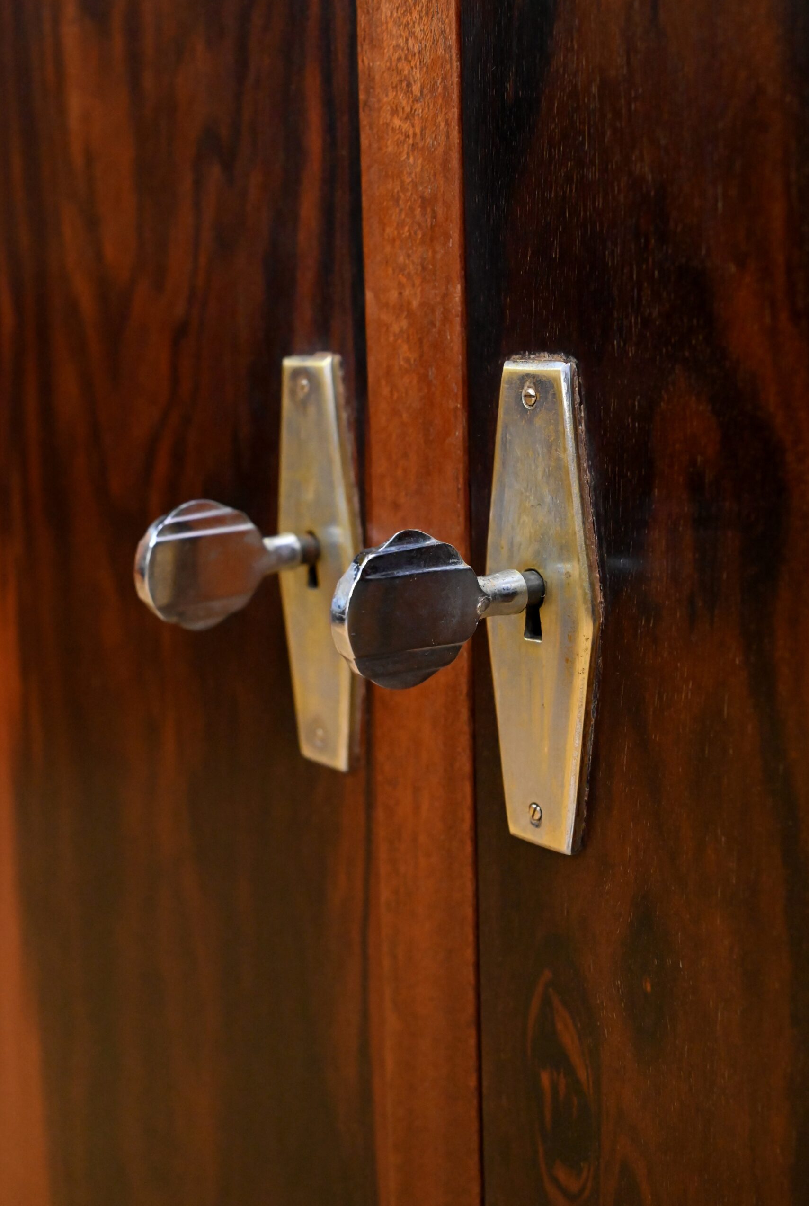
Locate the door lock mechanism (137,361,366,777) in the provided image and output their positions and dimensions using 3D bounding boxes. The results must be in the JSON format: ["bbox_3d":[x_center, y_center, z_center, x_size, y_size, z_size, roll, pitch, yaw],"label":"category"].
[{"bbox_3d":[-0.050,-0.008,0.504,0.062,0.126,0.043,-9,12,-35],"label":"door lock mechanism"}]

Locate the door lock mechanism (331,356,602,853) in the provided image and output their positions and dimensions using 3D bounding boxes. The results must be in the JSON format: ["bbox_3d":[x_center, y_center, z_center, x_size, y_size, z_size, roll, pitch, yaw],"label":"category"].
[{"bbox_3d":[0.011,0.005,0.419,0.063,0.126,0.043,-9,12,-35],"label":"door lock mechanism"}]

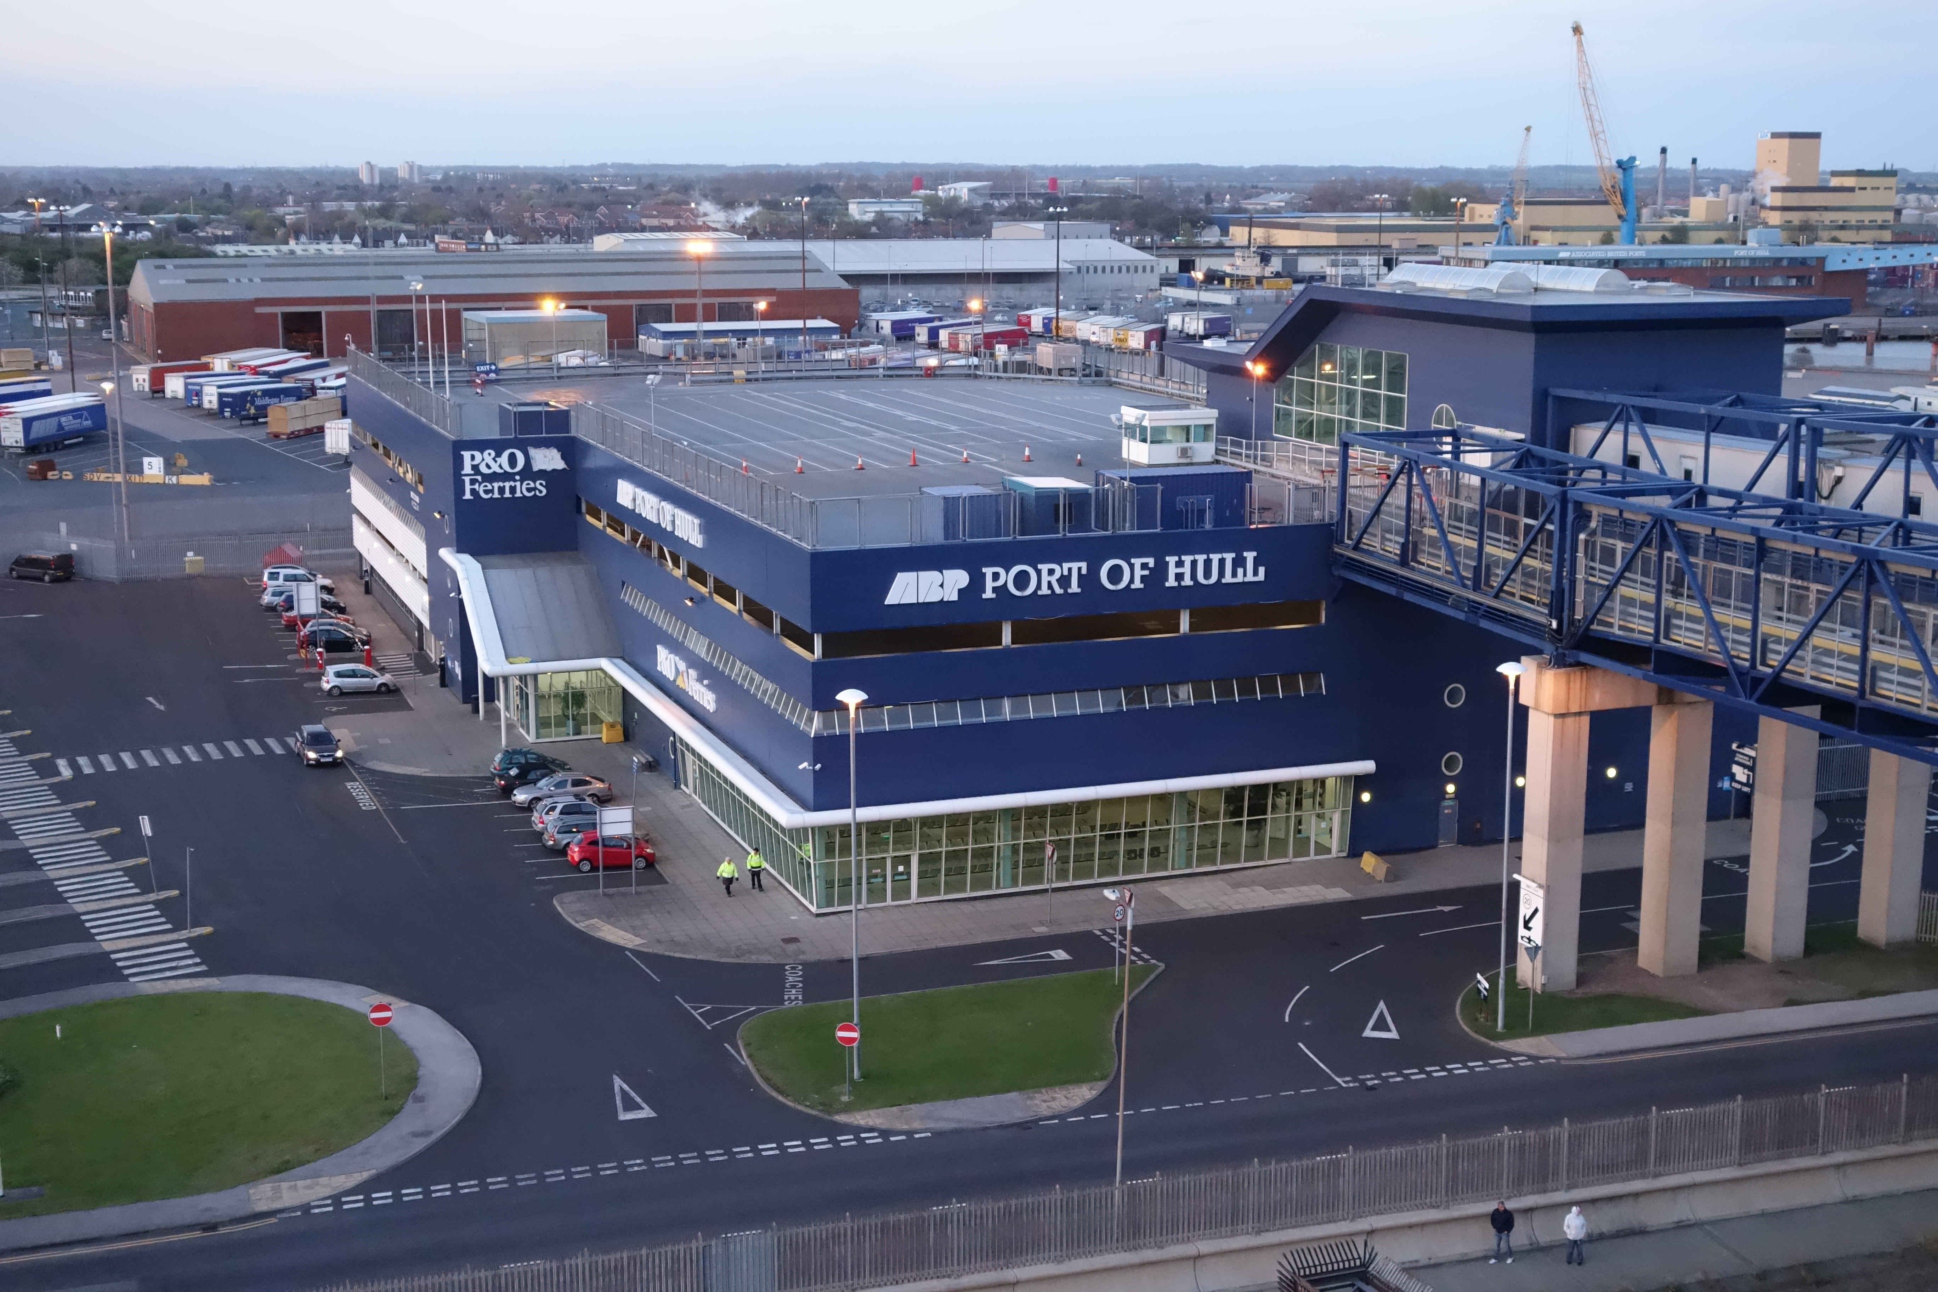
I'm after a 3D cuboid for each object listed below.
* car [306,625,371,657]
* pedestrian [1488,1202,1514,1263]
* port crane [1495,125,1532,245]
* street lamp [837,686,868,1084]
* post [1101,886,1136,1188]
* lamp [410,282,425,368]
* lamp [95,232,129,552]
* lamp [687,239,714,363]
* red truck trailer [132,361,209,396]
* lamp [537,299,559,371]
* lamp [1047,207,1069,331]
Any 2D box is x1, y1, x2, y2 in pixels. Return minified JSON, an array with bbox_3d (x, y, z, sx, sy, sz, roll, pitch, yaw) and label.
[{"bbox_3d":[-38.250,-0.502,149.278,4.100,1.470,1.740,-3,11,-17],"label":"car"},{"bbox_3d":[14.001,15.371,64.981,0.580,1.668,0.380,4,12,18],"label":"pedestrian"},{"bbox_3d":[159.387,-130.724,721.156,11.000,41.500,8.000,2,11,10],"label":"port crane"},{"bbox_3d":[-3.402,7.215,73.881,0.970,12.090,0.970,0,11,0],"label":"street lamp"},{"bbox_3d":[4.118,11.184,66.624,0.850,9.700,0.600,-4,11,-19],"label":"post"},{"bbox_3d":[-30.997,-16.504,139.409,0.820,7.899,0.750,0,11,0],"label":"lamp"},{"bbox_3d":[-59.030,-17.487,171.878,2.350,23.259,2.350,0,11,0],"label":"lamp"},{"bbox_3d":[-25.049,-26.496,232.843,2.200,21.000,2.200,0,11,0],"label":"lamp"},{"bbox_3d":[-104.091,-34.815,323.879,2.550,4.000,13.600,3,11,16],"label":"red truck trailer"},{"bbox_3d":[-27.999,-20.711,167.808,1.150,5.341,0.800,0,11,0],"label":"lamp"},{"bbox_3d":[12.161,-48.745,336.883,2.400,21.775,2.400,0,11,0],"label":"lamp"}]

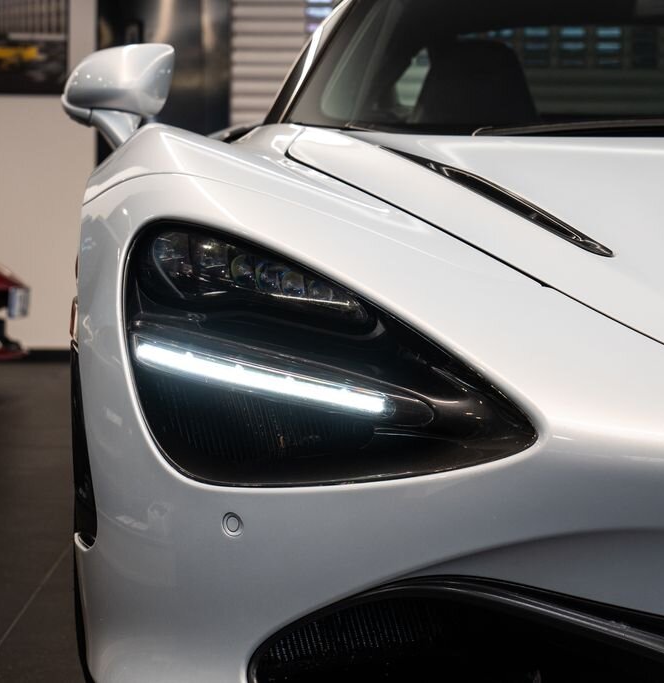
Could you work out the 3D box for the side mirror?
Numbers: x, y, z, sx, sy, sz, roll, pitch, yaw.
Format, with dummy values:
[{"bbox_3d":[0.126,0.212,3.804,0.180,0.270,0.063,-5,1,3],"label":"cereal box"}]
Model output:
[{"bbox_3d":[-0.352,-0.400,2.810,0.190,0.175,0.135,1,4,6],"label":"side mirror"}]

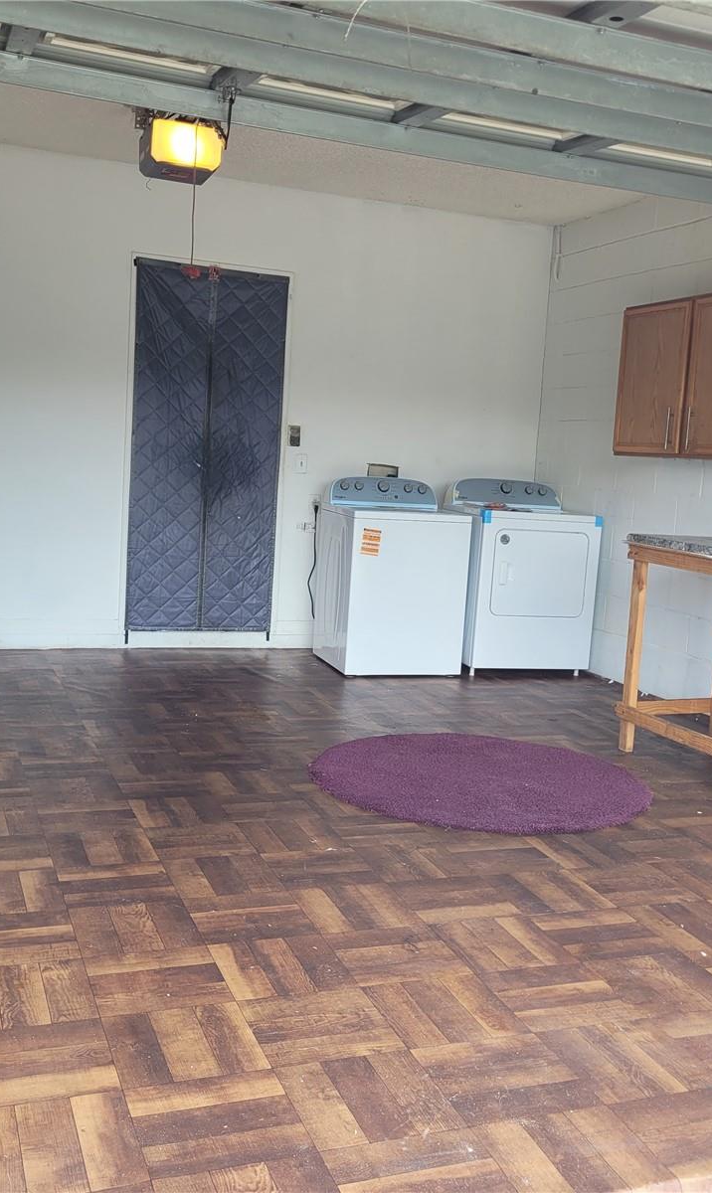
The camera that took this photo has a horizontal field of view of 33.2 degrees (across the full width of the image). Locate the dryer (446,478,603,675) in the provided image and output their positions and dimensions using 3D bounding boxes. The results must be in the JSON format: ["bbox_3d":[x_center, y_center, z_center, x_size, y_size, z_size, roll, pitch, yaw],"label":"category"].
[{"bbox_3d":[0.953,-0.134,7.201,0.735,1.115,0.710,1,7,-16],"label":"dryer"}]

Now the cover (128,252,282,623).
[{"bbox_3d":[-0.859,-0.832,6.966,0.900,2.110,0.040,1,7,-20],"label":"cover"}]

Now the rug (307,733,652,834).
[{"bbox_3d":[0.479,0.706,4.672,1.320,0.030,1.320,3,7,0],"label":"rug"}]

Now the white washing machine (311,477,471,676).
[{"bbox_3d":[0.203,-0.134,6.944,0.690,1.090,0.690,1,7,-17],"label":"white washing machine"}]

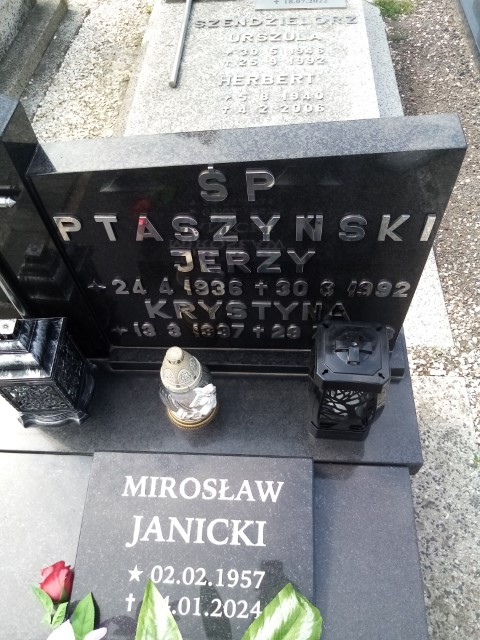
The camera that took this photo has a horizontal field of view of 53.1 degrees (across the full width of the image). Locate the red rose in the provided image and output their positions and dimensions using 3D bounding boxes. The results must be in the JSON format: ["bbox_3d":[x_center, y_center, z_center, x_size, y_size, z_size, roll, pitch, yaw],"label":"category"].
[{"bbox_3d":[-0.301,0.431,0.792,0.056,0.056,0.063,1,76,4],"label":"red rose"}]

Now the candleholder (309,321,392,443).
[{"bbox_3d":[0.187,0.110,0.852,0.114,0.252,0.114,3,56,6],"label":"candleholder"}]

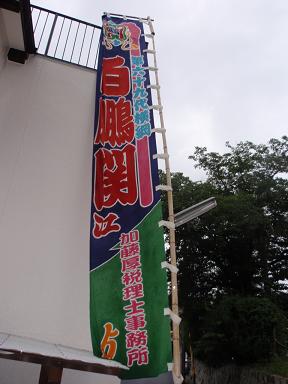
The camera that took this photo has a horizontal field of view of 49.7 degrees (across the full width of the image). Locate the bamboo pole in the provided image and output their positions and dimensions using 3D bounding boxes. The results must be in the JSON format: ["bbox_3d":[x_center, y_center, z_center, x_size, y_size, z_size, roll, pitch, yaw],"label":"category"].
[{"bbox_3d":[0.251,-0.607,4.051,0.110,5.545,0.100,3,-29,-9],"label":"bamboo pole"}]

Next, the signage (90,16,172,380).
[{"bbox_3d":[-0.197,-0.686,4.090,0.830,5.410,0.150,3,-29,-9],"label":"signage"}]

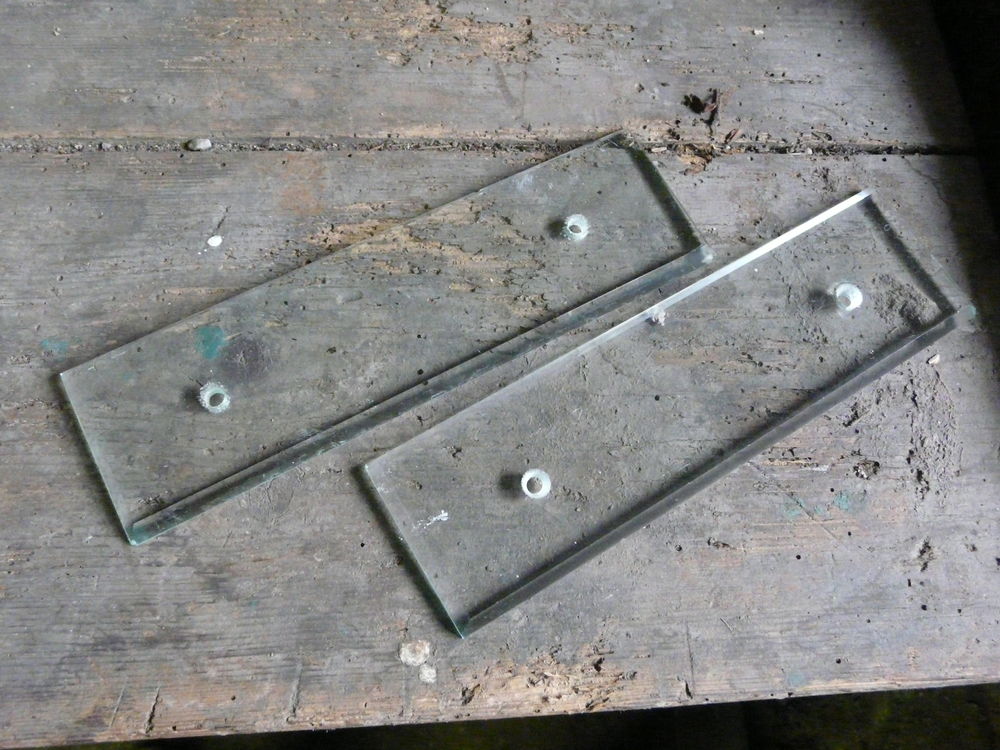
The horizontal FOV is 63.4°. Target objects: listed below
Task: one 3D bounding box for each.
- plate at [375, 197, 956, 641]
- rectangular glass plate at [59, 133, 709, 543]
[{"bbox_3d":[0.091,0.004,0.380,0.300,0.010,0.082,-29,73,-15],"label":"plate"},{"bbox_3d":[-0.043,-0.029,0.384,0.300,0.010,0.082,-26,72,-14],"label":"rectangular glass plate"}]

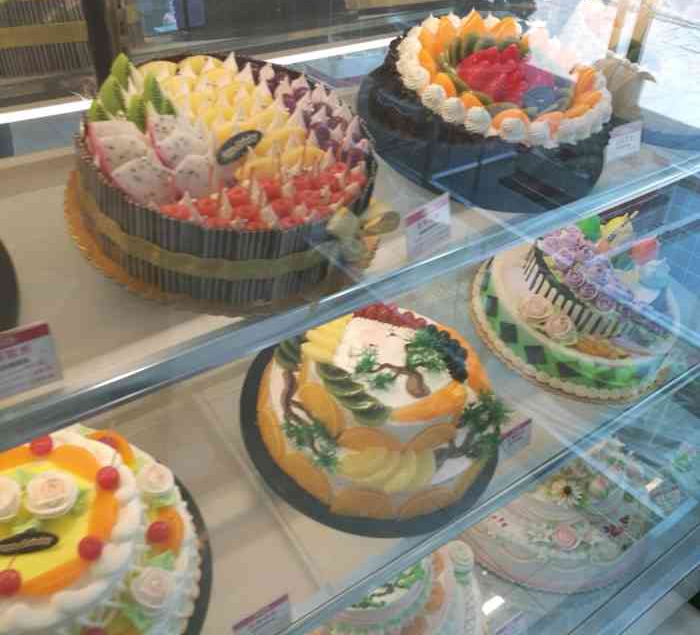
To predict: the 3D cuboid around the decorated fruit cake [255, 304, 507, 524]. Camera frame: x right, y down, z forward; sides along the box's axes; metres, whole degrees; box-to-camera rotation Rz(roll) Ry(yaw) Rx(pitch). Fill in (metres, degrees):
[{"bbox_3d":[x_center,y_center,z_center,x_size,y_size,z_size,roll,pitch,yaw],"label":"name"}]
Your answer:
[{"bbox_3d":[0.044,0.092,0.971,0.321,0.134,0.321,7,48,-8],"label":"decorated fruit cake"}]

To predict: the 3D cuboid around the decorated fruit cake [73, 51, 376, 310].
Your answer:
[{"bbox_3d":[-0.135,-0.170,0.814,0.316,0.099,0.316,7,48,-8],"label":"decorated fruit cake"}]

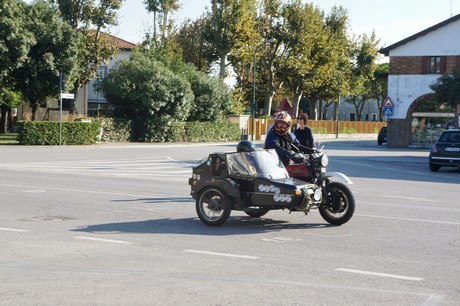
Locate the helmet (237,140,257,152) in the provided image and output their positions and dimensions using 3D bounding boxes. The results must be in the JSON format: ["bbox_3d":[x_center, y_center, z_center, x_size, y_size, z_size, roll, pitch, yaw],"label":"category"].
[{"bbox_3d":[0.267,-0.070,15.500,0.310,0.260,0.250,2,2,40],"label":"helmet"}]

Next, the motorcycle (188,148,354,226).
[{"bbox_3d":[0.510,0.490,15.550,2.280,1.170,1.620,2,2,39],"label":"motorcycle"}]

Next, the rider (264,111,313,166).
[{"bbox_3d":[0.892,0.044,15.935,0.750,1.340,0.850,-1,2,-45],"label":"rider"}]

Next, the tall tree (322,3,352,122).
[{"bbox_3d":[11.681,-8.806,114.202,4.600,14.735,4.600,1,2,0],"label":"tall tree"}]

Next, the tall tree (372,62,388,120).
[{"bbox_3d":[17.861,-6.159,124.125,4.000,9.123,4.000,1,2,0],"label":"tall tree"}]

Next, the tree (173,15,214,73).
[{"bbox_3d":[-3.833,-7.452,104.165,4.800,12.021,4.800,1,2,0],"label":"tree"}]

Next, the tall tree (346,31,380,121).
[{"bbox_3d":[14.792,-7.505,116.166,4.600,12.140,4.600,1,2,0],"label":"tall tree"}]

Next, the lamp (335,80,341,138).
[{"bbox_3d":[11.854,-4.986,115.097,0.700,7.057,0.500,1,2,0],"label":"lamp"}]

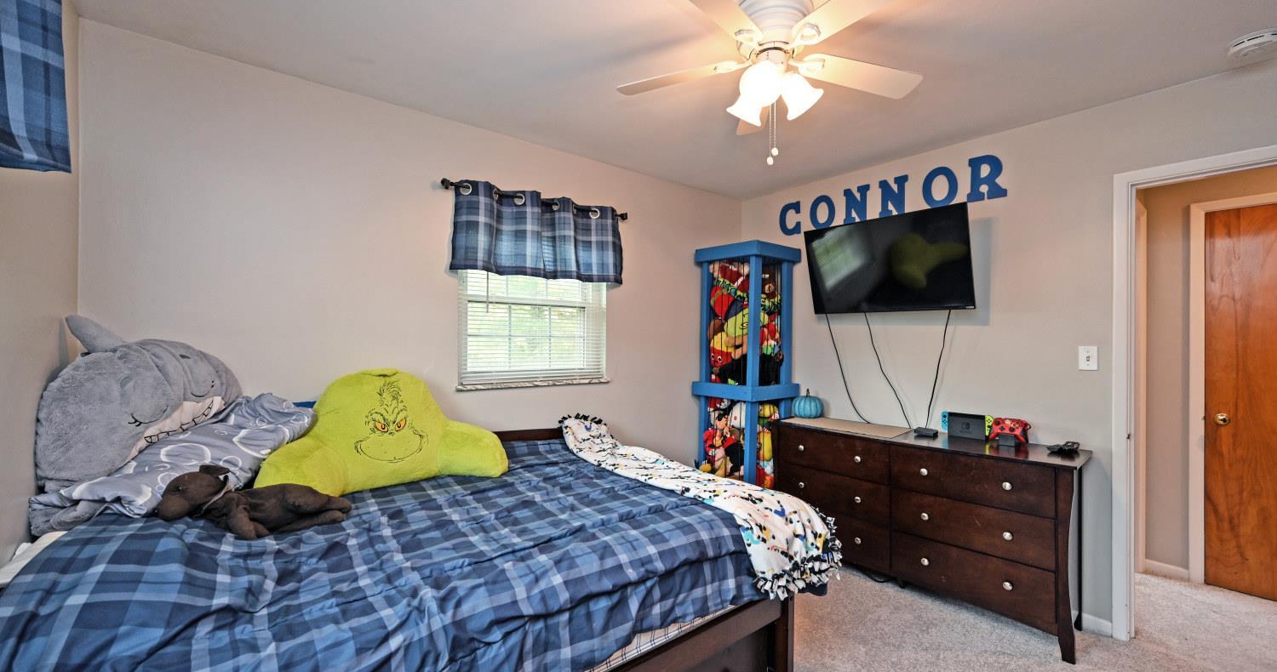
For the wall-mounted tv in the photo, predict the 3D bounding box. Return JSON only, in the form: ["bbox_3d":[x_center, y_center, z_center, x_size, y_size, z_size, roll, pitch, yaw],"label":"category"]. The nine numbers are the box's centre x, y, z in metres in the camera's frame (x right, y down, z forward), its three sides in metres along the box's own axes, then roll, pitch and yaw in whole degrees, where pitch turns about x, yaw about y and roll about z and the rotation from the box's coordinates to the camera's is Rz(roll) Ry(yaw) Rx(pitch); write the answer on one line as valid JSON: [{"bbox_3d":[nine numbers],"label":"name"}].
[{"bbox_3d":[1.400,-0.402,2.835,0.065,0.525,0.910,-17,10,-38],"label":"wall-mounted tv"}]

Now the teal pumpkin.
[{"bbox_3d":[1.061,0.447,3.105,0.190,0.180,0.190,1,0,-38],"label":"teal pumpkin"}]

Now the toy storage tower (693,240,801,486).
[{"bbox_3d":[0.778,0.383,3.487,0.497,1.974,0.497,1,0,-38],"label":"toy storage tower"}]

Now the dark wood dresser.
[{"bbox_3d":[1.480,0.955,2.702,0.441,0.833,1.419,1,0,-43],"label":"dark wood dresser"}]

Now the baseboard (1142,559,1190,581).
[{"bbox_3d":[3.028,1.351,2.849,0.015,0.068,0.180,1,0,-38],"label":"baseboard"}]

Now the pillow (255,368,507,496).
[{"bbox_3d":[-1.032,0.363,2.047,0.860,0.450,0.420,1,0,-36],"label":"pillow"}]

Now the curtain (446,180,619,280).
[{"bbox_3d":[-0.518,-0.557,2.798,1.063,0.453,0.100,1,0,-38],"label":"curtain"}]

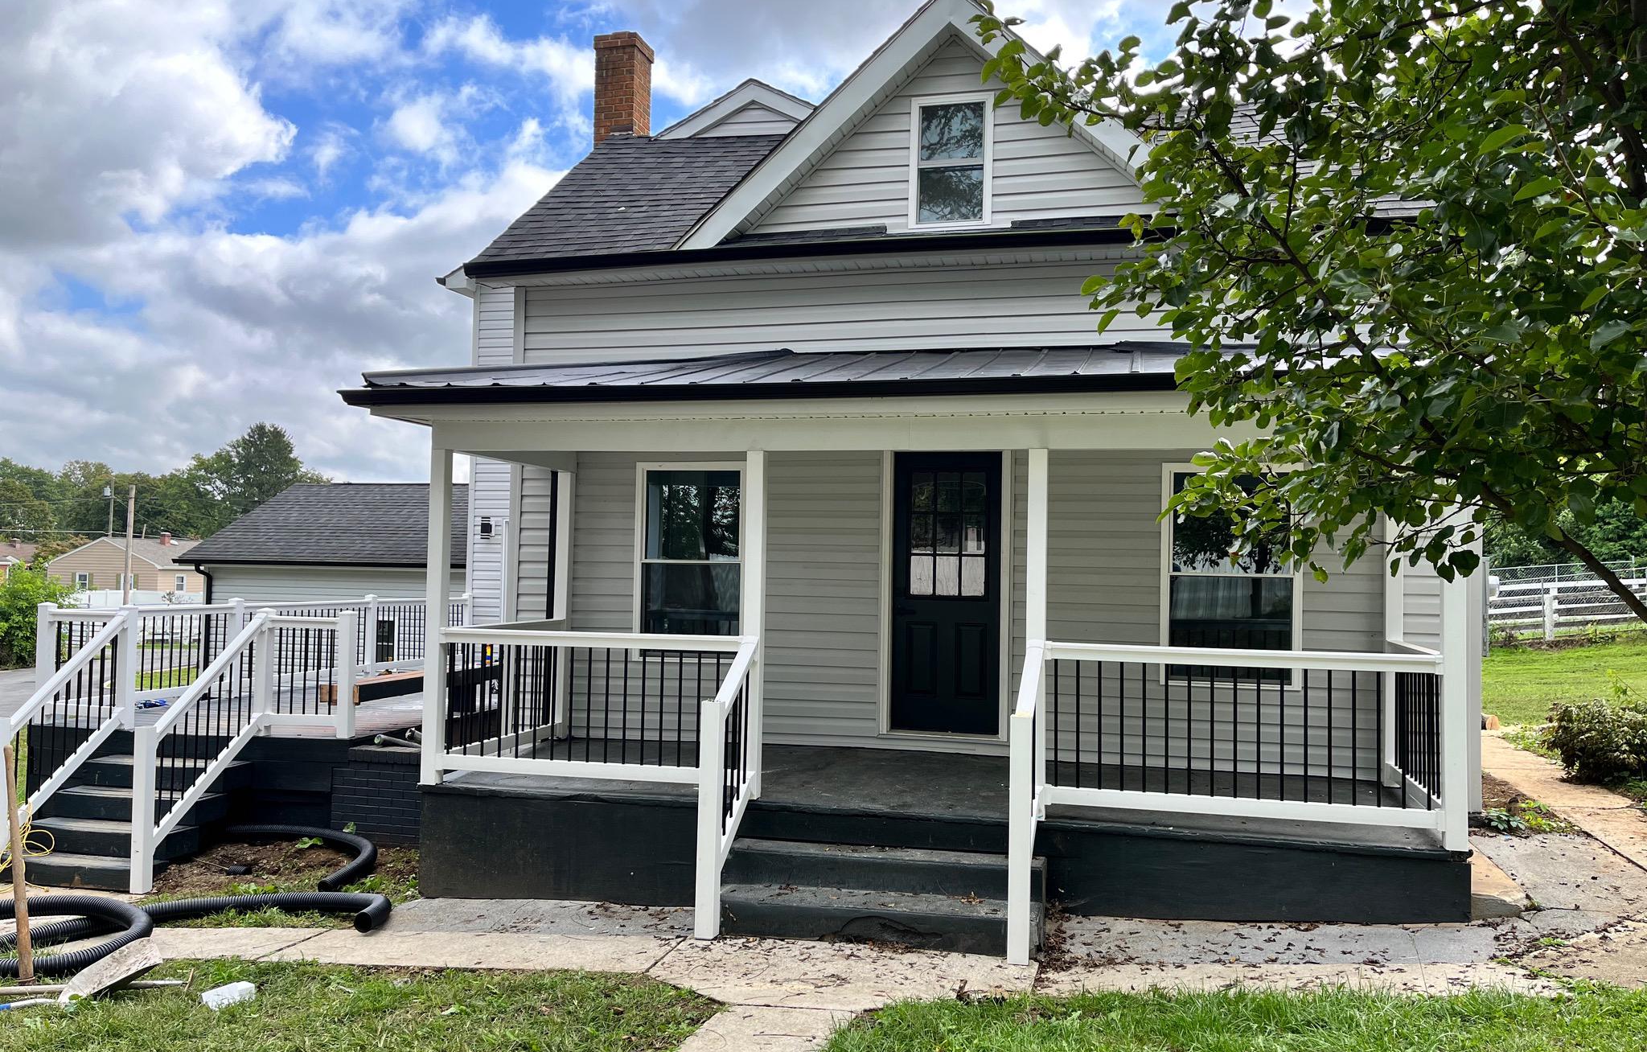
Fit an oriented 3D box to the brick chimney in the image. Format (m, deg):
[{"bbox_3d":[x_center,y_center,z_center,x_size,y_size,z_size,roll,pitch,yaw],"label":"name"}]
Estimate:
[{"bbox_3d":[-2.006,-4.285,12.422,0.460,1.160,0.450,0,-3,14],"label":"brick chimney"}]

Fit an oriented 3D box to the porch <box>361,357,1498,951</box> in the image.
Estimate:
[{"bbox_3d":[0.601,0.416,7.611,6.460,3.610,2.890,0,-3,14],"label":"porch"}]

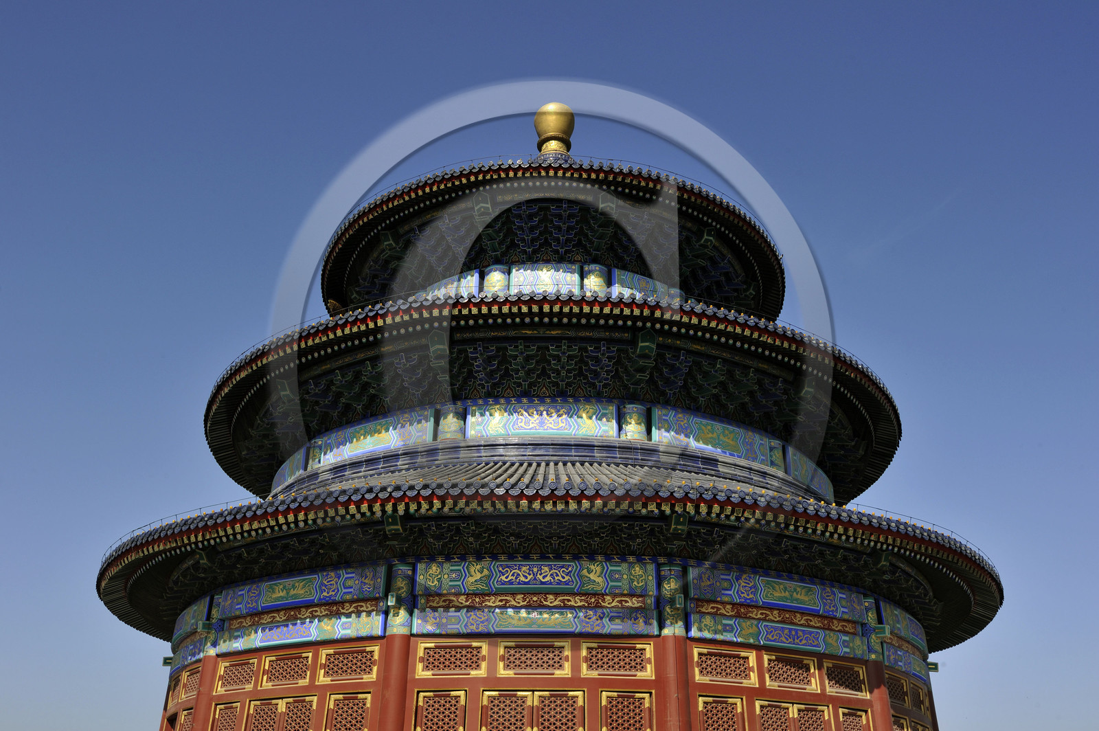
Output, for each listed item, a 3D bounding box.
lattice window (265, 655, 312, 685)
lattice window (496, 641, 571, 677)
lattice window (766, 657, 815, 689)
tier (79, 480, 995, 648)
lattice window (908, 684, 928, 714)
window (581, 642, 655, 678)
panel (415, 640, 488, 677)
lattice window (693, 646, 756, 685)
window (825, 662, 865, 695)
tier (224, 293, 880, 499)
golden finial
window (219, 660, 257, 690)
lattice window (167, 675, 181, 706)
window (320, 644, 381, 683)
[{"bbox_3d":[-6.238,7.262,22.529,1.426,0.628,0.100,-15,-31,28],"label":"lattice window"},{"bbox_3d":[-0.332,6.509,20.978,1.614,0.767,0.120,0,-27,2],"label":"lattice window"},{"bbox_3d":[5.730,7.225,22.257,1.510,0.690,0.100,14,-30,-25],"label":"lattice window"},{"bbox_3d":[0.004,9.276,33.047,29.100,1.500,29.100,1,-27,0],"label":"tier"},{"bbox_3d":[10.206,9.195,26.104,0.100,0.690,1.510,-15,-30,28],"label":"lattice window"},{"bbox_3d":[1.514,6.567,21.057,1.637,0.756,0.120,4,-27,-6],"label":"window"},{"bbox_3d":[-2.182,6.561,21.111,1.630,0.780,0.120,-4,-27,9],"label":"panel"},{"bbox_3d":[4.004,6.857,21.583,1.584,0.778,0.120,10,-28,-17],"label":"lattice window"},{"bbox_3d":[7.287,7.692,23.157,1.510,0.690,0.100,19,-32,-33],"label":"window"},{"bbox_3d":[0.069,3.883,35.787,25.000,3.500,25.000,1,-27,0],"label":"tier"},{"bbox_3d":[0.241,-10.452,43.071,1.850,3.300,1.850,1,-27,0],"label":"golden finial"},{"bbox_3d":[-7.813,7.711,23.549,1.510,0.690,0.100,-20,-33,36],"label":"window"},{"bbox_3d":[-10.572,9.222,26.643,0.100,0.690,1.510,14,-30,-25],"label":"lattice window"},{"bbox_3d":[-4.624,6.883,21.807,1.598,0.790,0.120,-10,-29,20],"label":"window"}]

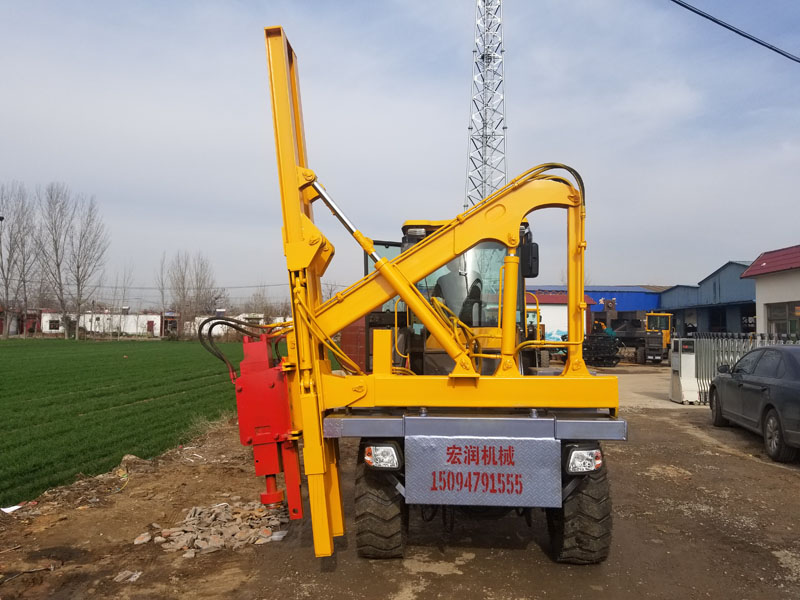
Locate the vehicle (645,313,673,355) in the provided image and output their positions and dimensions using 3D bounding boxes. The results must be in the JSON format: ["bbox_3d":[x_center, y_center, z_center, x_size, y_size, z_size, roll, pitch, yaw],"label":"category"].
[{"bbox_3d":[13.311,1.987,31.002,1.800,2.600,3.800,0,-3,18],"label":"vehicle"}]

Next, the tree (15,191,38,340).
[{"bbox_3d":[-32.811,-3.155,53.314,2.800,13.260,2.800,3,-3,-32],"label":"tree"}]

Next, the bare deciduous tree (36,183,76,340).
[{"bbox_3d":[-29.981,-3.507,53.332,3.500,14.000,3.500,3,-3,-29],"label":"bare deciduous tree"}]

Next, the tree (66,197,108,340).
[{"bbox_3d":[-27.523,-2.850,53.303,3.400,12.790,3.400,3,-3,-27],"label":"tree"}]

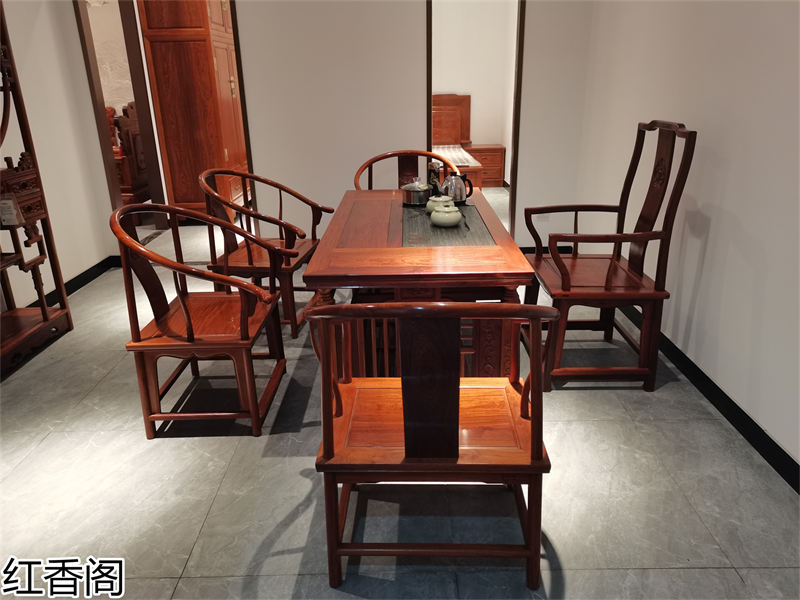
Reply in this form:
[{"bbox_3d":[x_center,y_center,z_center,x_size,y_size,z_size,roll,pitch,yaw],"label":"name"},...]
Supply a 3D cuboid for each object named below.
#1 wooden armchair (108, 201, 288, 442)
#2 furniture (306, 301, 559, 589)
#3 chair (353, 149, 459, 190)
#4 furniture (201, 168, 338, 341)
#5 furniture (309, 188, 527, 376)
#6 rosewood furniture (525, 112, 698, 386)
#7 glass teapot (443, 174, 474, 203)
[{"bbox_3d":[-0.807,0.038,2.548,0.670,0.885,0.645,-1,20,0],"label":"wooden armchair"},{"bbox_3d":[0.093,0.315,1.742,0.645,0.885,0.670,0,20,2],"label":"furniture"},{"bbox_3d":[0.044,-0.541,4.116,0.645,0.885,0.670,-1,20,0],"label":"chair"},{"bbox_3d":[-0.783,-0.314,3.522,0.670,0.885,0.645,2,20,7],"label":"furniture"},{"bbox_3d":[0.076,0.009,2.768,0.739,0.765,1.594,-1,20,1],"label":"furniture"},{"bbox_3d":[0.913,-0.236,2.823,0.580,1.165,0.650,-1,20,0],"label":"rosewood furniture"},{"bbox_3d":[0.277,-0.561,2.982,0.168,0.155,0.130,-1,20,0],"label":"glass teapot"}]

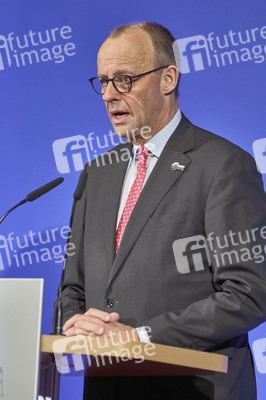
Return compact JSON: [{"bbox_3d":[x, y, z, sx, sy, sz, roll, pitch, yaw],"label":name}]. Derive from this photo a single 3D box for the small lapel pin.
[{"bbox_3d":[0.097,-0.073,6.450,0.031,0.018,0.004,7,-16,24],"label":"small lapel pin"}]

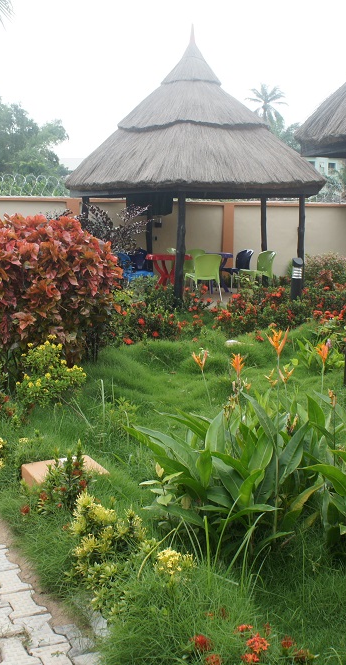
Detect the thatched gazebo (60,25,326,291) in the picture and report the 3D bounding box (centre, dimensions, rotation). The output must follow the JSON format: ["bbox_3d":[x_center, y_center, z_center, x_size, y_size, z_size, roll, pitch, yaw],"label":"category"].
[{"bbox_3d":[0.440,-3.243,14.701,4.950,5.172,4.900,1,8,1],"label":"thatched gazebo"}]

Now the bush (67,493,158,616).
[{"bbox_3d":[-0.236,0.859,2.981,0.340,0.421,0.330,0,8,-4],"label":"bush"}]

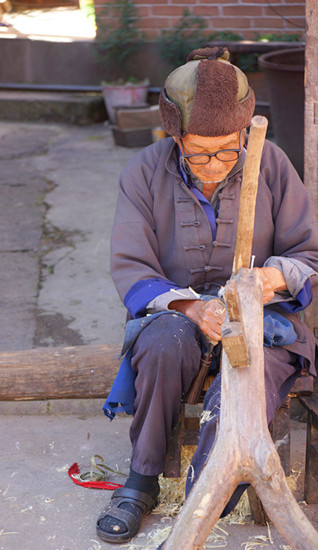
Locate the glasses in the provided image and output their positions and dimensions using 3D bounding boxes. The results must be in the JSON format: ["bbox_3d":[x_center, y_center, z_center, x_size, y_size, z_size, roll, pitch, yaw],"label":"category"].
[{"bbox_3d":[0.122,-0.336,3.835,0.138,0.045,0.140,-6,45,0],"label":"glasses"}]

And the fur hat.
[{"bbox_3d":[0.116,-0.450,3.830,0.235,0.190,0.260,-6,40,0],"label":"fur hat"}]

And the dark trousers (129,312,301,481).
[{"bbox_3d":[0.130,0.255,3.959,0.430,0.540,0.600,2,14,7],"label":"dark trousers"}]

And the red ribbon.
[{"bbox_3d":[-0.166,0.518,4.184,0.145,0.030,0.120,0,14,0],"label":"red ribbon"}]

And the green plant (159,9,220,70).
[{"bbox_3d":[0.160,-1.229,8.400,0.340,0.360,0.300,0,14,0],"label":"green plant"}]

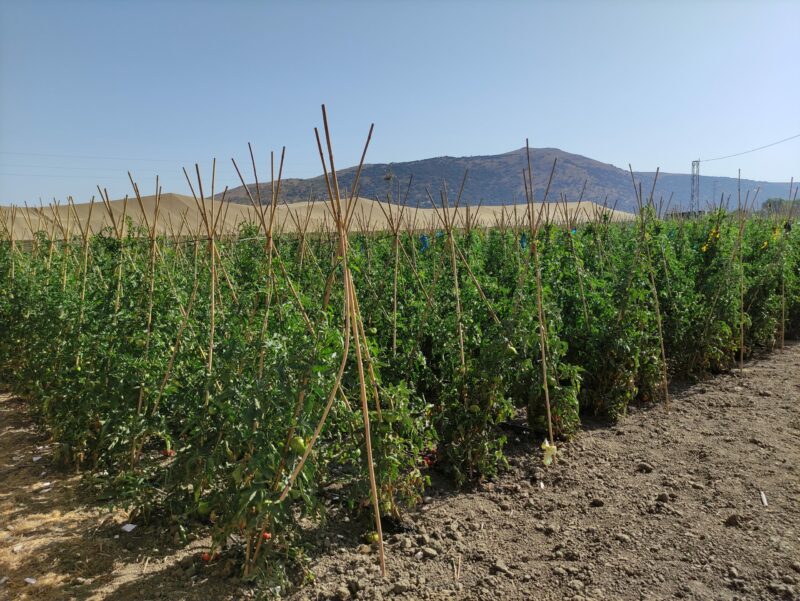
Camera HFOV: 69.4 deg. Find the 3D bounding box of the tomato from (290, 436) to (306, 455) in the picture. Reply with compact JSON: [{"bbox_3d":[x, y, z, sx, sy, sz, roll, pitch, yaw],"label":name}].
[{"bbox_3d":[-0.438,0.629,2.500,0.070,0.070,0.070,-2,8,0],"label":"tomato"}]

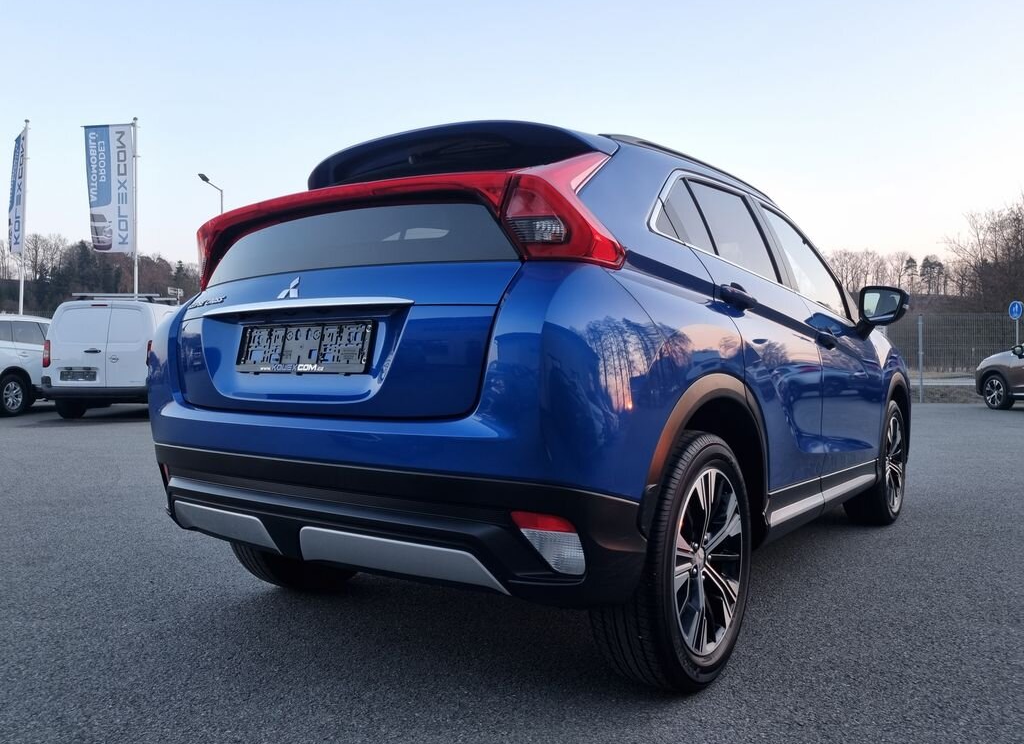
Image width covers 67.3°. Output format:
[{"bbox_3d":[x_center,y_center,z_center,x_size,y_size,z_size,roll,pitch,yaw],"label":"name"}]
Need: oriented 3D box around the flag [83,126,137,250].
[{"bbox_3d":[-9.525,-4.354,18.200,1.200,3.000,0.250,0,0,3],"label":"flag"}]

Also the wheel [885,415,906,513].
[{"bbox_3d":[2.025,0.495,4.261,0.190,0.490,0.490,1,1,36],"label":"wheel"}]

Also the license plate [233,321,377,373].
[{"bbox_3d":[-0.556,-0.062,2.019,0.530,0.135,0.020,1,-9,36],"label":"license plate"}]

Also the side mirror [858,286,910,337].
[{"bbox_3d":[1.692,-0.274,3.488,0.230,0.230,0.170,1,1,36],"label":"side mirror"}]

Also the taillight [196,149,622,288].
[{"bbox_3d":[-0.380,-0.421,2.257,1.570,0.350,0.490,1,1,36],"label":"taillight"}]

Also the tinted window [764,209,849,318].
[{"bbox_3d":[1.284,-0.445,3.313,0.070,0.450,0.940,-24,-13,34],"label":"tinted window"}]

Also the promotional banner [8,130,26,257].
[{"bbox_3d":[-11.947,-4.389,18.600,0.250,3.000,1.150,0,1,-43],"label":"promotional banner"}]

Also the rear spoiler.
[{"bbox_3d":[-0.238,-0.677,2.450,1.190,0.180,0.310,1,1,36],"label":"rear spoiler"}]

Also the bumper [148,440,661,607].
[{"bbox_3d":[-0.513,0.383,2.086,1.770,0.350,0.380,1,1,36],"label":"bumper"}]

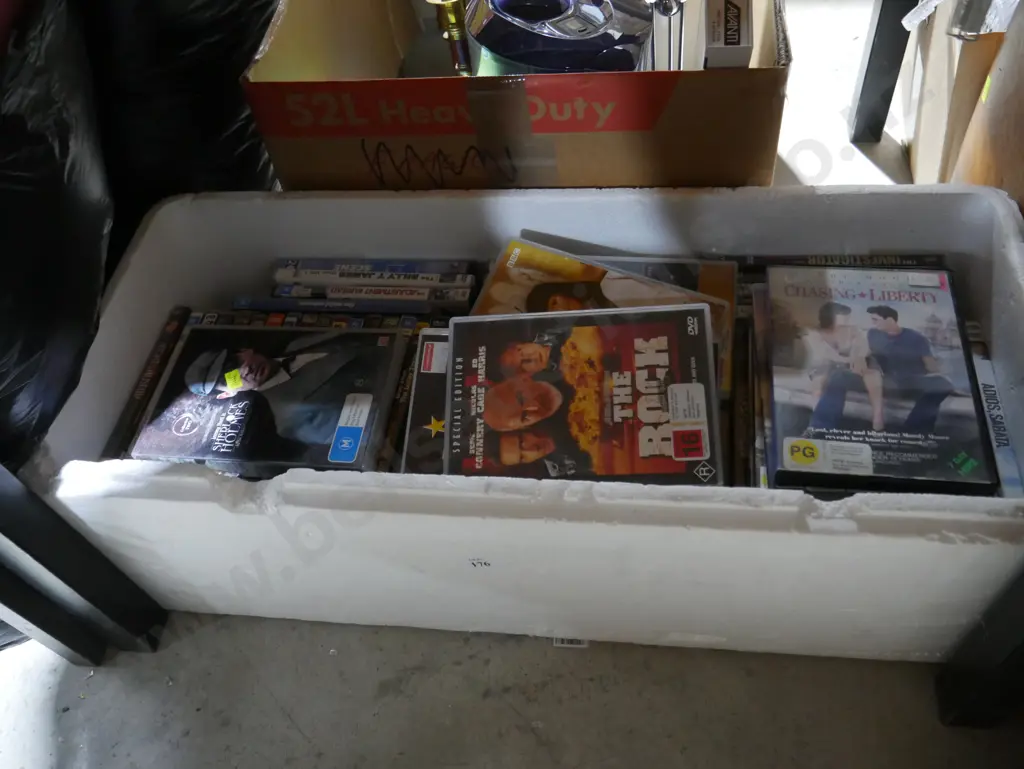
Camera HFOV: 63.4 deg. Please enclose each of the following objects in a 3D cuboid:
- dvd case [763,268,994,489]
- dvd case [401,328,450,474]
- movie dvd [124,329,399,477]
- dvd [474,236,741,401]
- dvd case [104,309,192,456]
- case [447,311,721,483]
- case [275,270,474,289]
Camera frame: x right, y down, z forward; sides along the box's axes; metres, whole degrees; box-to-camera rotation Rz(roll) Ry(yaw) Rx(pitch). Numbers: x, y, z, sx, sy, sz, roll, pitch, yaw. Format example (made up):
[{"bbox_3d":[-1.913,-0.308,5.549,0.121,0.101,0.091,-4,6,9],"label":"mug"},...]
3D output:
[{"bbox_3d":[0.257,-0.011,0.601,0.135,0.015,0.190,2,53,12],"label":"dvd case"},{"bbox_3d":[0.018,0.013,0.628,0.190,0.015,0.136,-1,56,6],"label":"dvd case"},{"bbox_3d":[-0.193,0.010,0.679,0.190,0.015,0.136,2,53,6],"label":"movie dvd"},{"bbox_3d":[0.069,-0.043,0.639,0.190,0.015,0.136,17,46,6],"label":"dvd"},{"bbox_3d":[-0.300,0.045,0.749,0.015,0.135,0.190,-2,52,11],"label":"dvd case"},{"bbox_3d":[0.048,0.013,0.586,0.190,0.015,0.136,-2,70,8],"label":"case"},{"bbox_3d":[-0.119,-0.053,0.798,0.190,0.135,0.015,3,53,11],"label":"case"}]

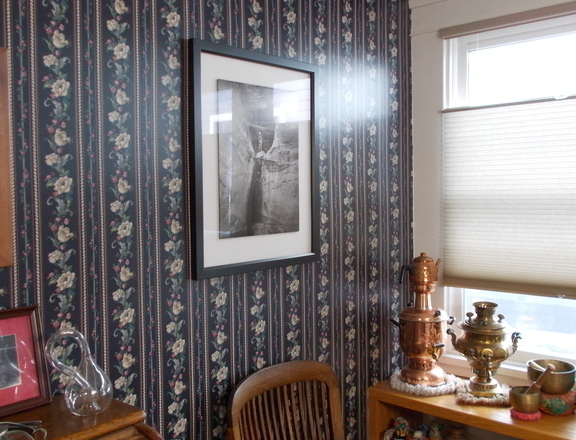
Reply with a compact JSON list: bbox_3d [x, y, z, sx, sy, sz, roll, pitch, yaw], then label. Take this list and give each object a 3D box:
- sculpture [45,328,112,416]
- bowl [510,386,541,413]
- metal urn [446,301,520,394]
[{"bbox_3d":[-0.414,0.300,1.132,0.090,0.162,0.134,2,4,42],"label":"sculpture"},{"bbox_3d":[0.752,0.569,1.824,0.095,0.061,0.095,1,3,23],"label":"bowl"},{"bbox_3d":[0.690,0.448,1.995,0.234,0.307,0.188,0,3,11],"label":"metal urn"}]

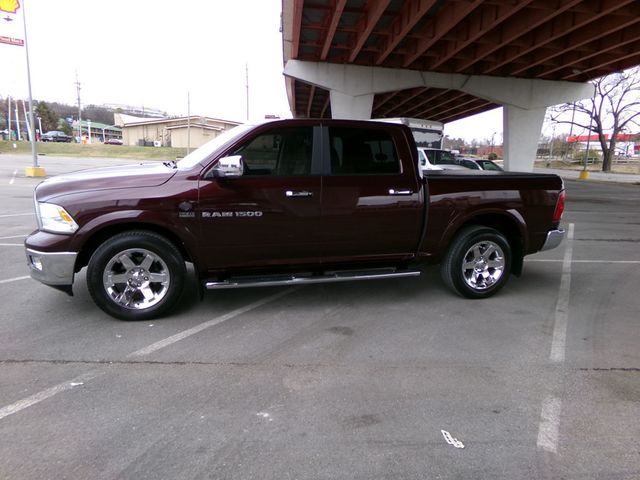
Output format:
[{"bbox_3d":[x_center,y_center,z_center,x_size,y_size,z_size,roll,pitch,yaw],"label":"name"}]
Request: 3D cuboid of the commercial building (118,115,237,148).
[{"bbox_3d":[-19.067,-18.884,80.060,26.612,5.160,18.000,4,10,10],"label":"commercial building"}]

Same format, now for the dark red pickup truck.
[{"bbox_3d":[-0.069,-0.403,5.242,5.770,1.930,2.050,-1,10,-17],"label":"dark red pickup truck"}]

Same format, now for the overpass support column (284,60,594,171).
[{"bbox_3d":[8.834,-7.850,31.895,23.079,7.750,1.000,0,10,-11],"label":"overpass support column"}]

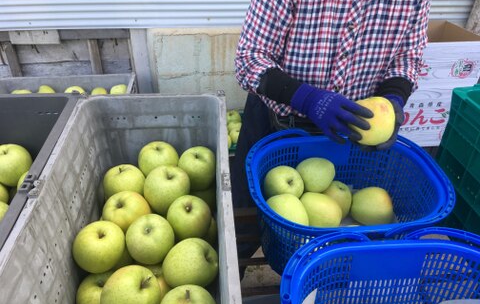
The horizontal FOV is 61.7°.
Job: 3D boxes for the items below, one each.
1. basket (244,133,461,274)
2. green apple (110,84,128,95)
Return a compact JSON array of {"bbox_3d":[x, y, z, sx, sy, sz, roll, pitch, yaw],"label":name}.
[{"bbox_3d":[0.211,0.126,0.876,0.400,0.210,0.318,3,36,3],"label":"basket"},{"bbox_3d":[-0.535,-0.262,1.780,0.080,0.078,0.080,1,35,0],"label":"green apple"}]

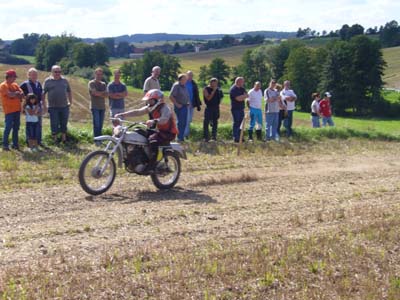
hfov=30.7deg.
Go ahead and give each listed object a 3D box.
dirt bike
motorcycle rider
[{"bbox_3d":[-0.995,0.112,11.547,0.820,1.150,2.220,8,6,43],"label":"dirt bike"},{"bbox_3d":[-0.765,-0.305,11.734,0.780,1.340,1.060,8,6,43],"label":"motorcycle rider"}]

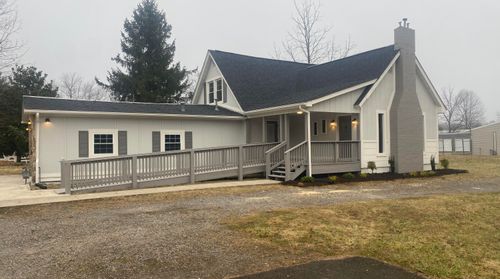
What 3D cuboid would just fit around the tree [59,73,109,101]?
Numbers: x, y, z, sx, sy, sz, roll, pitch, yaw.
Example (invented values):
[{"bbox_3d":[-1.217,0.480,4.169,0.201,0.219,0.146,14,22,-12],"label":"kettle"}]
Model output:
[{"bbox_3d":[-24.387,-4.057,55.000,7.300,11.514,7.300,0,0,0],"label":"tree"}]

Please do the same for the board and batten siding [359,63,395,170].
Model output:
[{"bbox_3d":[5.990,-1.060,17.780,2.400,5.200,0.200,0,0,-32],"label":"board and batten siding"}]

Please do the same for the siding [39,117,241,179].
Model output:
[{"bbox_3d":[-3.970,0.370,15.860,8.800,2.350,0.200,0,0,-32],"label":"siding"}]

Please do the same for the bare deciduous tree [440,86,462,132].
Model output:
[{"bbox_3d":[27.835,-2.820,52.000,3.400,9.040,3.400,0,0,0],"label":"bare deciduous tree"}]

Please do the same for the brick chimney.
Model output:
[{"bbox_3d":[7.750,-2.120,18.520,1.950,7.500,0.650,0,0,-32],"label":"brick chimney"}]

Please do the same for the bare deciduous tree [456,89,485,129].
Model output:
[{"bbox_3d":[34.059,-3.089,58.000,4.500,9.577,4.500,0,0,0],"label":"bare deciduous tree"}]

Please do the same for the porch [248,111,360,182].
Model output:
[{"bbox_3d":[2.410,0.200,17.600,4.000,2.900,3.700,0,0,-32],"label":"porch"}]

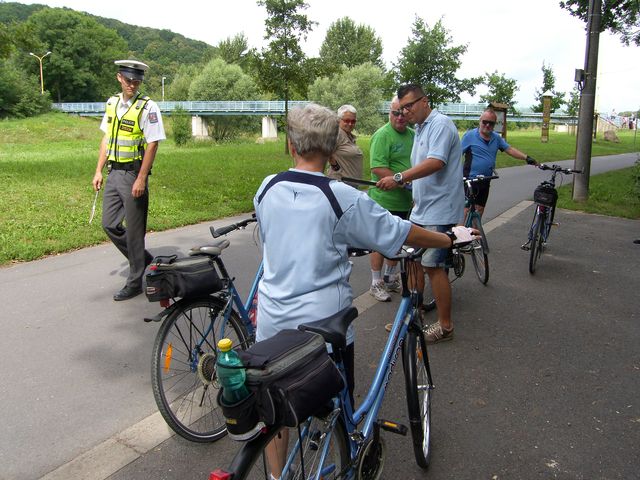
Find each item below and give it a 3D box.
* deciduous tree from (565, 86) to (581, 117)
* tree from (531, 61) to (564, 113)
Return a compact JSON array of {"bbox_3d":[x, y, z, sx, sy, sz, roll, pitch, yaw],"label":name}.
[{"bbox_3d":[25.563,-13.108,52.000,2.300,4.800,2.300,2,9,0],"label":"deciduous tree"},{"bbox_3d":[16.588,-10.105,37.500,2.400,5.400,2.300,5,12,23],"label":"tree"}]

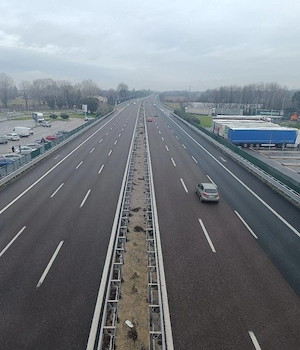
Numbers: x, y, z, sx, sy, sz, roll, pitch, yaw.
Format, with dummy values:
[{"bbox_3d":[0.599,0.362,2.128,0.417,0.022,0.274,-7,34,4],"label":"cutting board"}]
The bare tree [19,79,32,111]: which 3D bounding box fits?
[{"bbox_3d":[-86.054,-54.642,189.644,10.000,19.600,10.000,-1,16,-1],"label":"bare tree"}]

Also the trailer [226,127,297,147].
[{"bbox_3d":[24.341,-7.965,60.458,13.600,4.000,2.550,0,16,1],"label":"trailer"}]

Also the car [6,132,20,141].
[{"bbox_3d":[-34.100,-9.550,69.200,4.200,1.520,1.800,13,21,39],"label":"car"}]

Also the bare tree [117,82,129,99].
[{"bbox_3d":[-31.600,-93.516,315.162,13.500,23.000,13.000,-1,16,-1],"label":"bare tree"}]

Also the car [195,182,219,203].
[{"bbox_3d":[6.066,1.525,29.912,1.770,1.510,4.050,-1,16,-1],"label":"car"}]

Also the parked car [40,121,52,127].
[{"bbox_3d":[-36.200,-17.650,96.800,4.300,1.520,1.800,13,21,39],"label":"parked car"}]

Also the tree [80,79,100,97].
[{"bbox_3d":[-53.670,-73.107,246.843,17.000,22.500,16.000,-1,16,-1],"label":"tree"}]

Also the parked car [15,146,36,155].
[{"bbox_3d":[-23.750,-4.820,53.200,4.200,1.500,1.780,-6,17,-19],"label":"parked car"}]

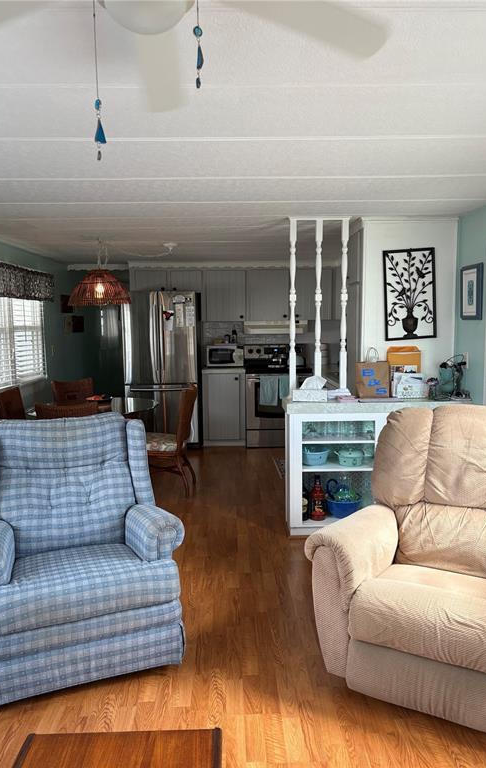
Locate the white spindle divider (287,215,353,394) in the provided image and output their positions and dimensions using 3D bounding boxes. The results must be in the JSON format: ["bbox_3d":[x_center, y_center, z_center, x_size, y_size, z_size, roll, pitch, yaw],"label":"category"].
[{"bbox_3d":[0.522,-0.517,3.952,0.430,1.235,0.075,-1,6,0],"label":"white spindle divider"}]

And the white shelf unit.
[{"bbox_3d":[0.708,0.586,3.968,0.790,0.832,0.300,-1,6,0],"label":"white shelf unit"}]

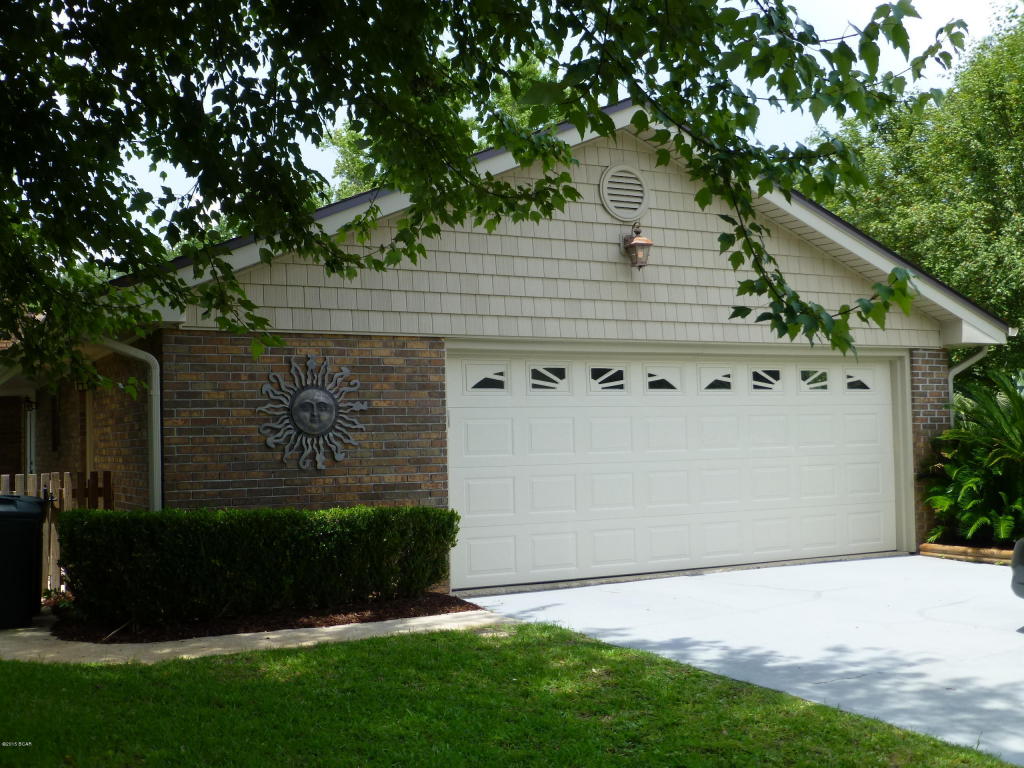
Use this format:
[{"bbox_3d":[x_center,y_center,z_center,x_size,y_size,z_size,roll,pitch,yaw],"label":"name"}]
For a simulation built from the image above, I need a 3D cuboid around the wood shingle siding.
[{"bbox_3d":[1.094,-1.419,10.990,8.340,2.000,0.060,0,-3,-28],"label":"wood shingle siding"}]

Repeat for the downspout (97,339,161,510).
[{"bbox_3d":[-2.950,0.695,8.821,0.510,2.200,0.090,0,-3,-28],"label":"downspout"}]

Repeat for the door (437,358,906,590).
[{"bbox_3d":[1.786,0.756,11.423,5.470,2.130,0.060,0,-3,-28],"label":"door"}]

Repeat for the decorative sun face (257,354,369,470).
[{"bbox_3d":[-1.608,0.231,9.393,0.945,0.938,0.080,0,-3,-28],"label":"decorative sun face"}]

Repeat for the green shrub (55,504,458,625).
[{"bbox_3d":[-1.857,1.357,8.915,3.020,0.840,0.600,0,-3,-28],"label":"green shrub"}]

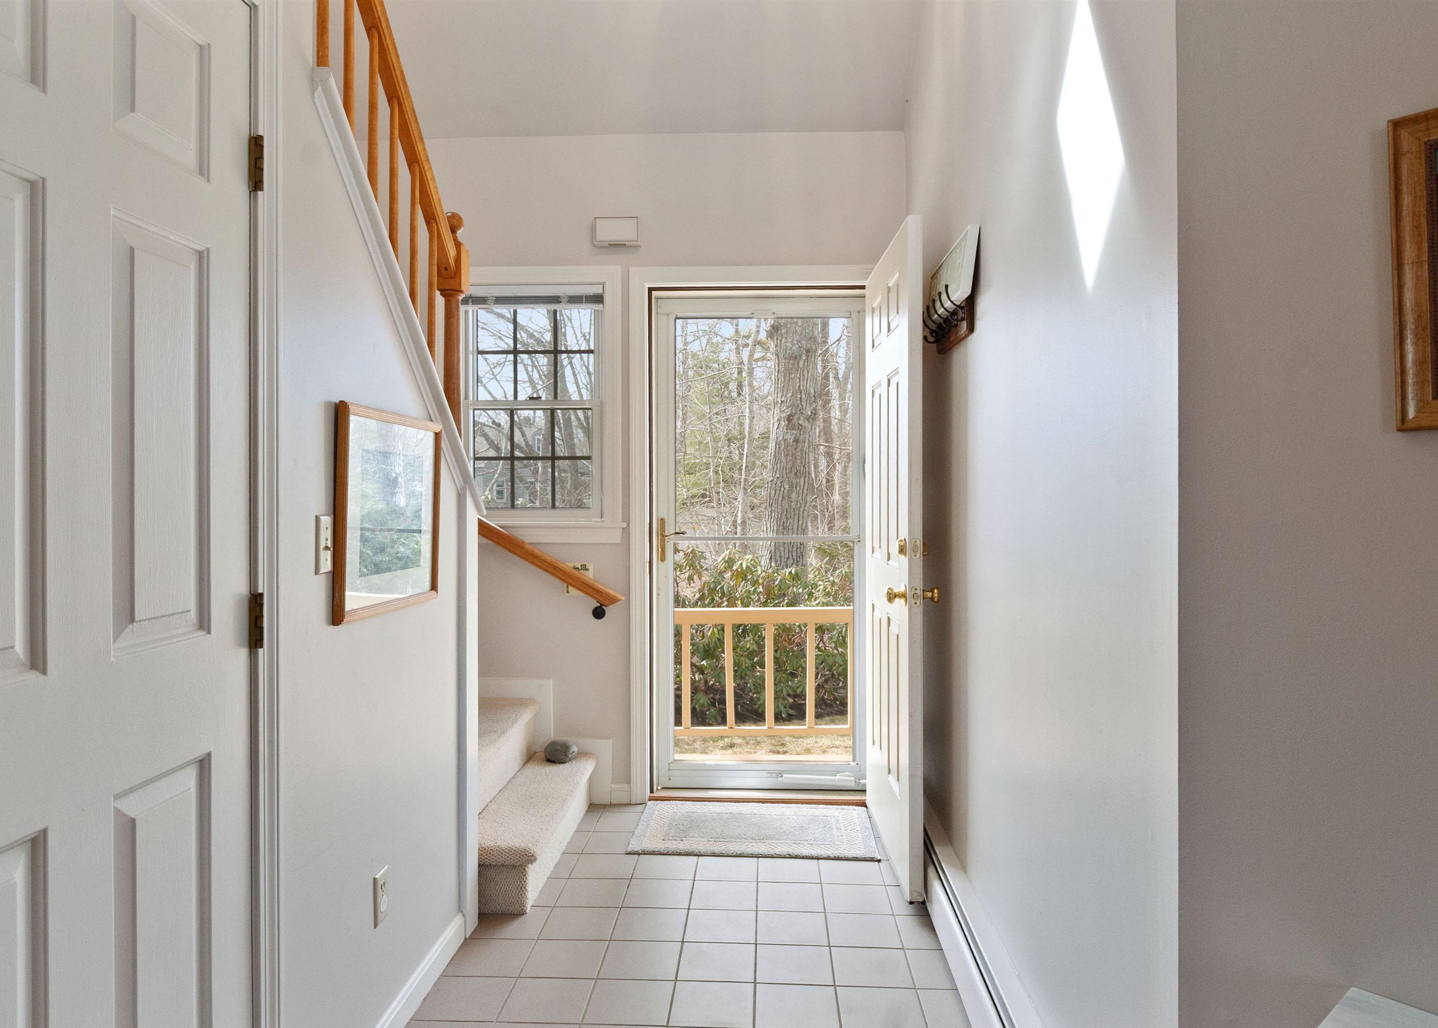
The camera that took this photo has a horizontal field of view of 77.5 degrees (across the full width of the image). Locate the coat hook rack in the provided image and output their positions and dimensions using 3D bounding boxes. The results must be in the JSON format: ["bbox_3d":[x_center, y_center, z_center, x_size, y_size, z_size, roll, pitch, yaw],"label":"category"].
[{"bbox_3d":[0.627,-0.606,2.530,0.090,0.265,0.480,0,1,3],"label":"coat hook rack"}]

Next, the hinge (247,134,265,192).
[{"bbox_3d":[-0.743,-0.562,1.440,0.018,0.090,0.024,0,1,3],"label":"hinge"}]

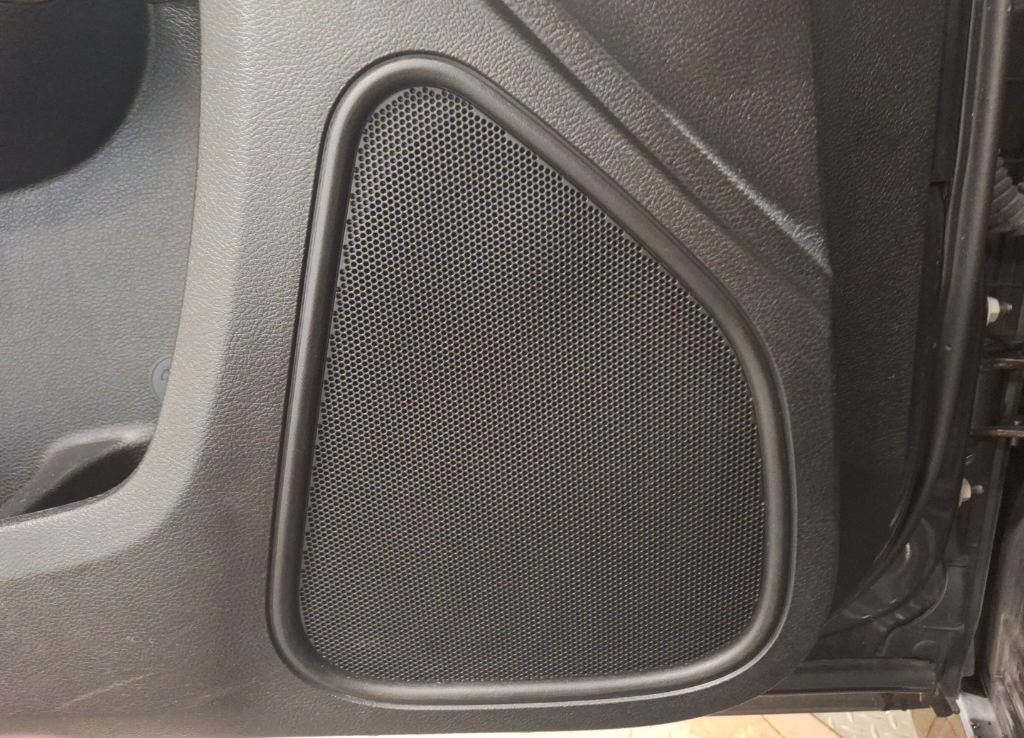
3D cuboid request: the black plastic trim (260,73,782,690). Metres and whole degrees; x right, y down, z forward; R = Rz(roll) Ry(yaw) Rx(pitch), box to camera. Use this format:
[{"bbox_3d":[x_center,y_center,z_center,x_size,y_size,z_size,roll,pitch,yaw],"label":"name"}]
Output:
[{"bbox_3d":[0.007,0.025,0.317,0.263,0.317,0.030,-1,15,0],"label":"black plastic trim"}]

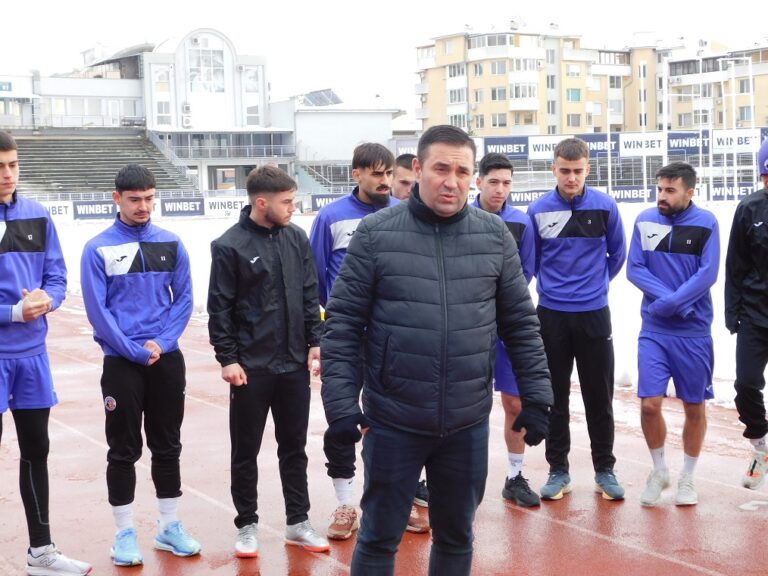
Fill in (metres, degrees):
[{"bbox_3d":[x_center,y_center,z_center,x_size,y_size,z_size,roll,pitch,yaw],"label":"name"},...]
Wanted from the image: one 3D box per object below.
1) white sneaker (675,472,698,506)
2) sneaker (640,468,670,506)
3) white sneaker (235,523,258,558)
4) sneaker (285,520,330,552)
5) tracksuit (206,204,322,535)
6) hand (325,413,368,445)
[{"bbox_3d":[1.565,1.034,6.769,0.110,0.120,0.290,-1,4,13],"label":"white sneaker"},{"bbox_3d":[1.405,1.023,6.771,0.110,0.120,0.290,1,11,27],"label":"sneaker"},{"bbox_3d":[-0.627,1.152,6.028,0.105,0.110,0.285,-2,4,-2],"label":"white sneaker"},{"bbox_3d":[-0.362,1.142,6.072,0.285,0.110,0.105,2,6,44],"label":"sneaker"},{"bbox_3d":[-0.544,0.367,6.039,0.530,1.490,0.340,-4,5,-27],"label":"tracksuit"},{"bbox_3d":[-0.113,0.419,3.900,0.125,0.105,0.130,-2,4,-6],"label":"hand"}]

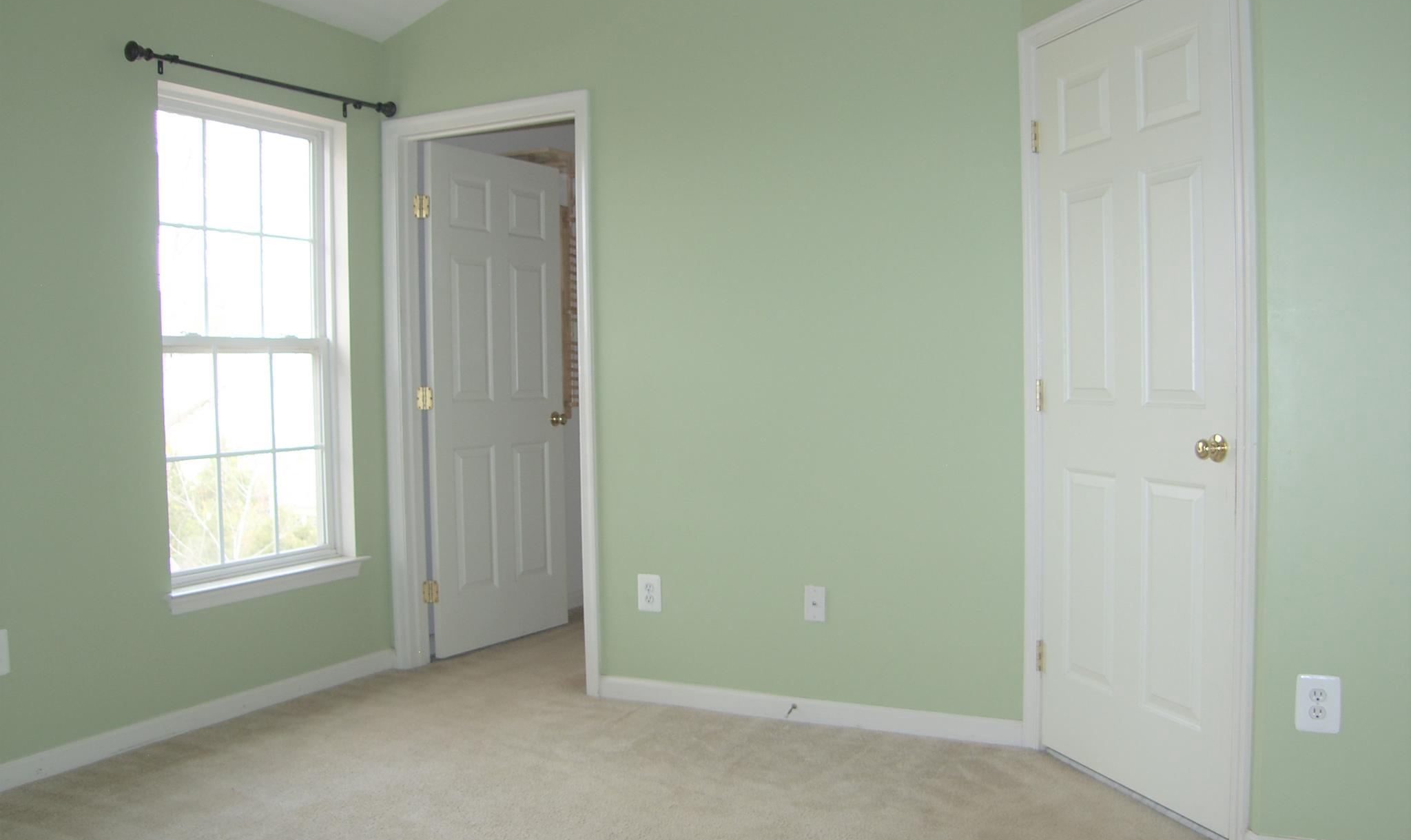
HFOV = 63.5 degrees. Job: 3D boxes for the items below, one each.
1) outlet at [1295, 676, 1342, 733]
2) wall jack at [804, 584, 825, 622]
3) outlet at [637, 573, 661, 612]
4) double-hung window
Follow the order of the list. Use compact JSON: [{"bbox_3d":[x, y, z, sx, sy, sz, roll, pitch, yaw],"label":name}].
[{"bbox_3d":[1.309,0.607,2.437,0.086,0.126,0.010,0,2,28],"label":"outlet"},{"bbox_3d":[0.346,0.582,3.616,0.071,0.113,0.009,0,2,28],"label":"wall jack"},{"bbox_3d":[-0.193,0.593,3.901,0.088,0.127,0.010,0,2,28],"label":"outlet"},{"bbox_3d":[-1.526,-0.239,3.926,0.120,1.690,0.840,0,2,27],"label":"double-hung window"}]

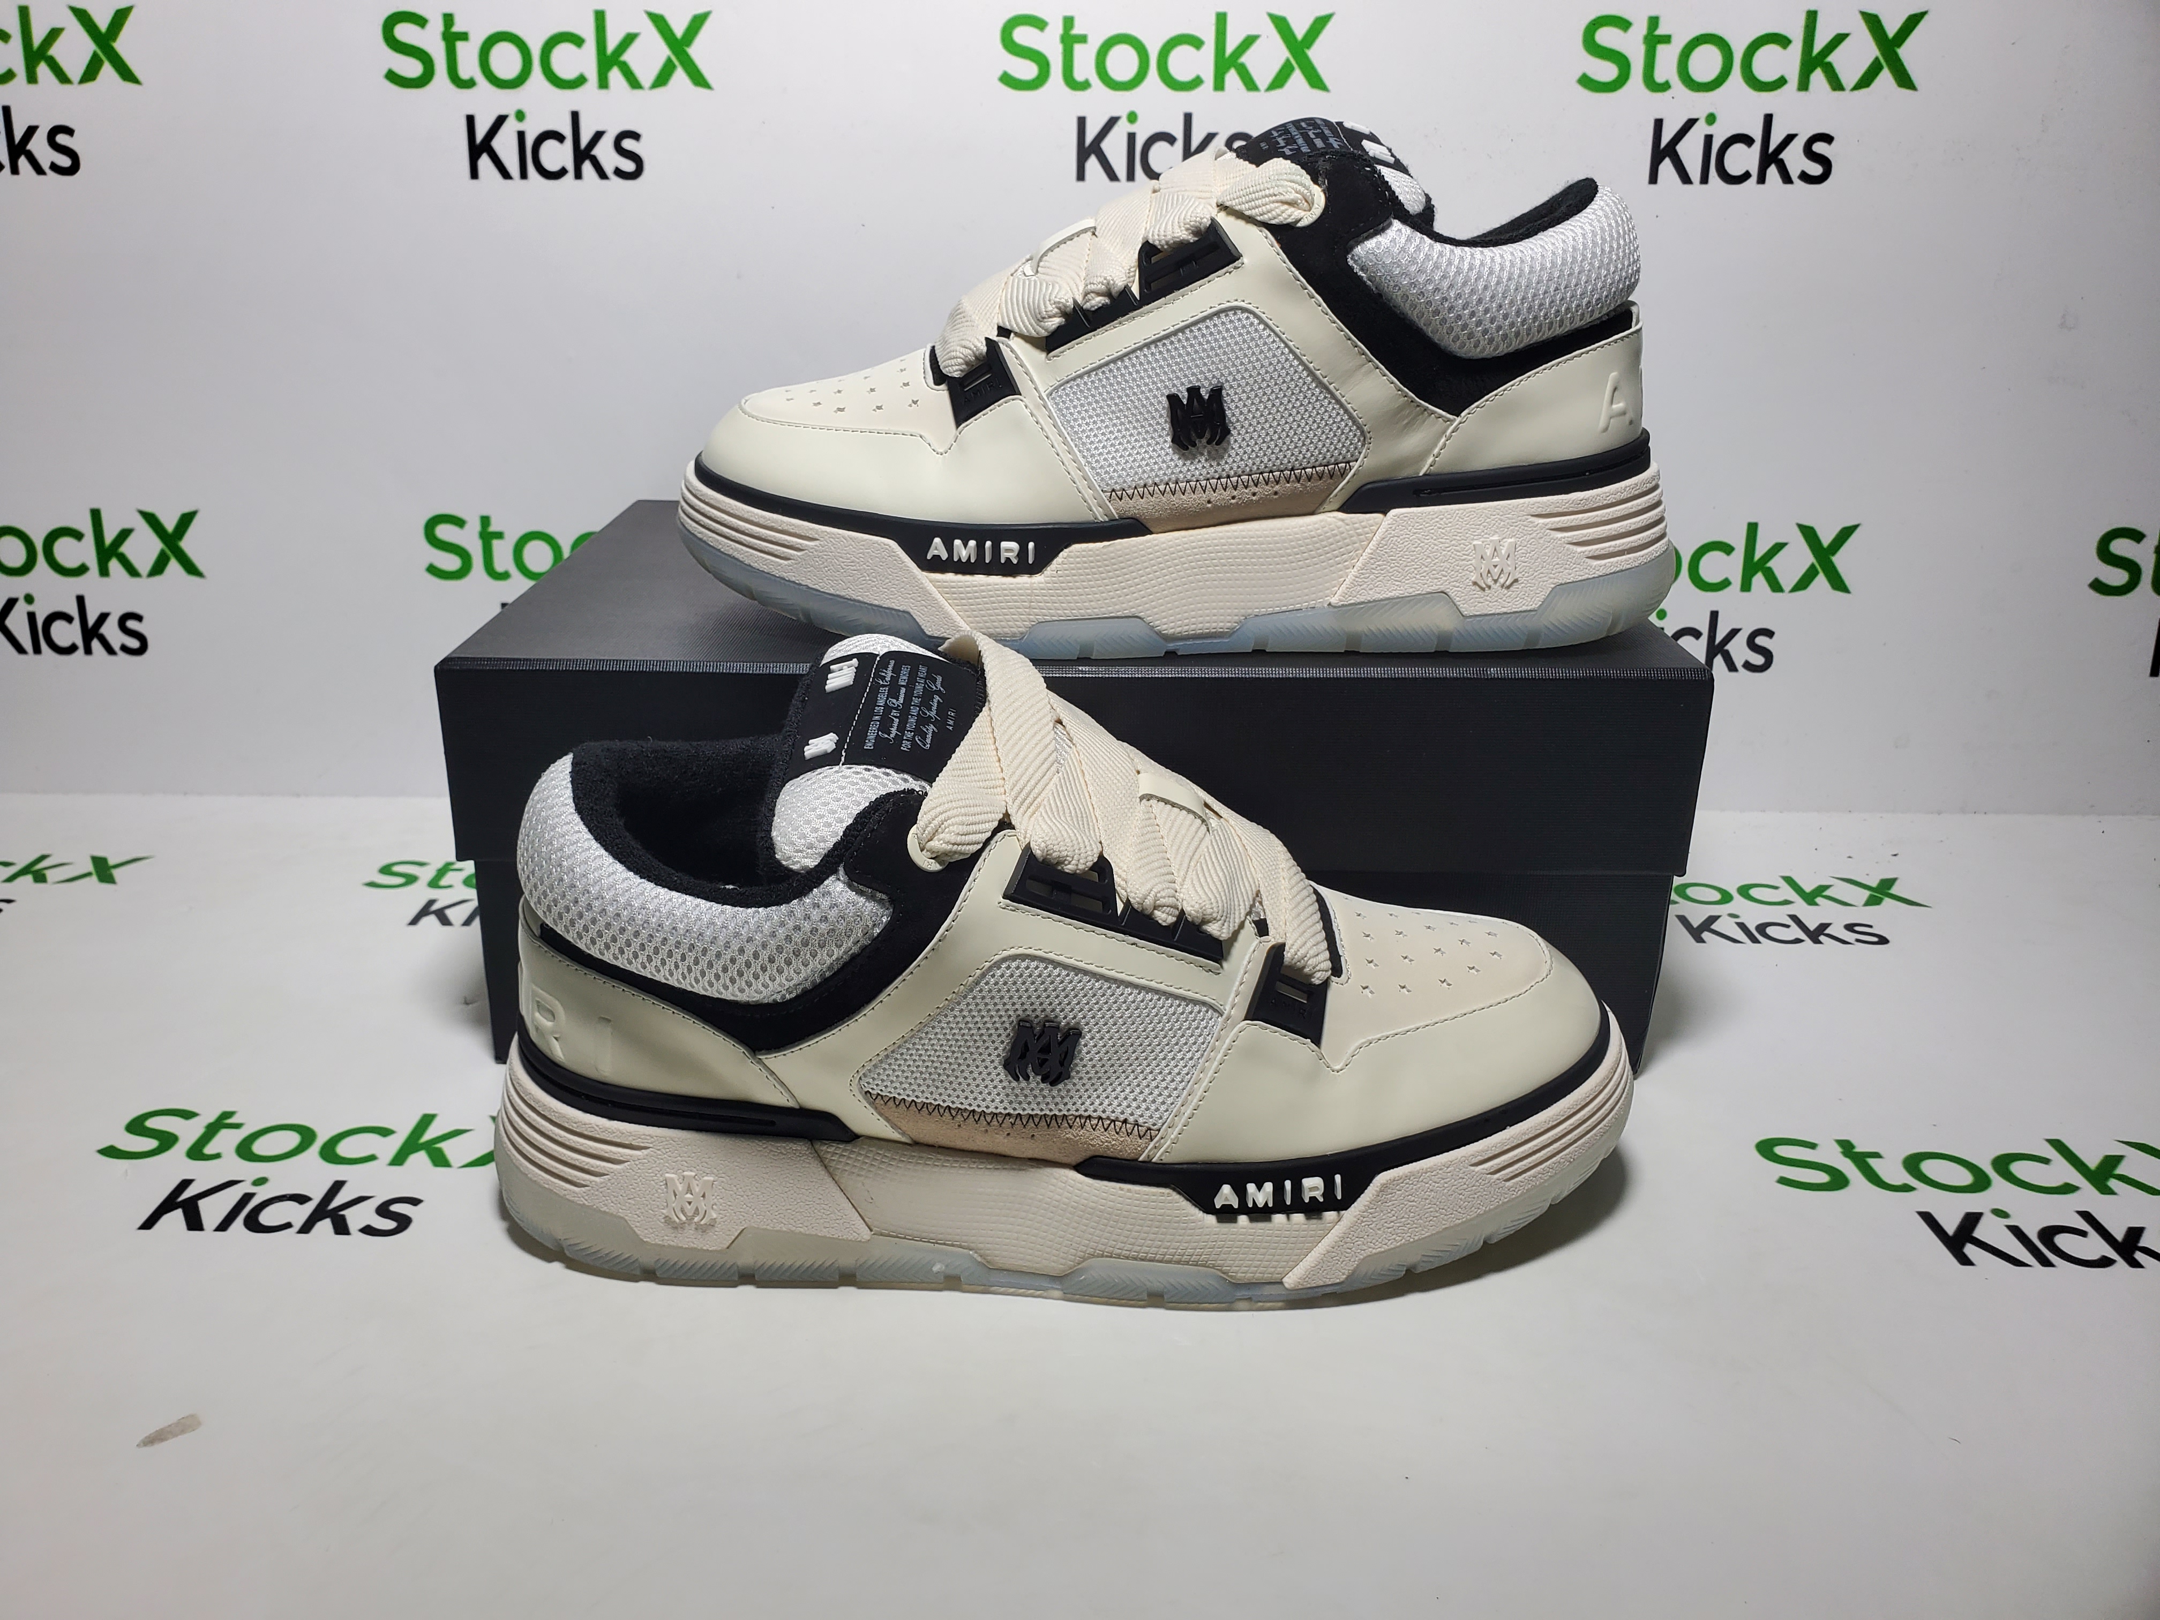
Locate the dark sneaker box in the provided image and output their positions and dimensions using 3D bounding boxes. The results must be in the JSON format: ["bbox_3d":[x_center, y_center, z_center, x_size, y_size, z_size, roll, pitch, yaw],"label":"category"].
[{"bbox_3d":[-0.002,-0.022,0.587,0.360,0.132,0.233,1,22,0],"label":"dark sneaker box"}]

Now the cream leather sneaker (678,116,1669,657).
[{"bbox_3d":[0.030,-0.131,0.487,0.309,0.146,0.116,0,22,-1],"label":"cream leather sneaker"}]

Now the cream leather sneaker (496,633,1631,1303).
[{"bbox_3d":[-0.001,0.036,0.422,0.309,0.146,0.116,0,22,-2],"label":"cream leather sneaker"}]

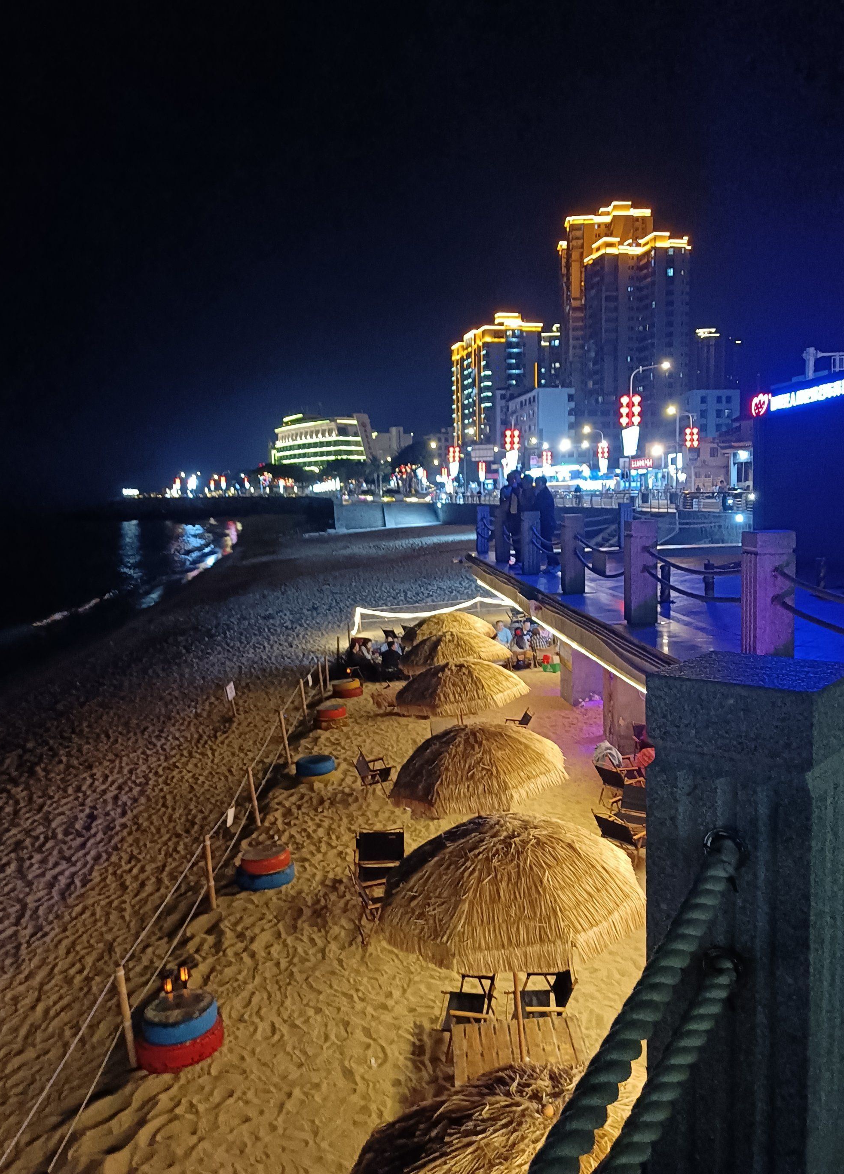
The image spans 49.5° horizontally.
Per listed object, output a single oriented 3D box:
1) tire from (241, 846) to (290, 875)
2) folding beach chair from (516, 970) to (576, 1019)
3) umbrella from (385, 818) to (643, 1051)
[{"bbox_3d":[-1.752,3.042,10.260,0.560,0.180,0.560,-5,6,0],"label":"tire"},{"bbox_3d":[1.042,3.616,7.889,0.570,0.630,0.570,-1,6,3],"label":"folding beach chair"},{"bbox_3d":[0.705,2.865,6.911,2.000,2.330,2.000,-1,6,0],"label":"umbrella"}]

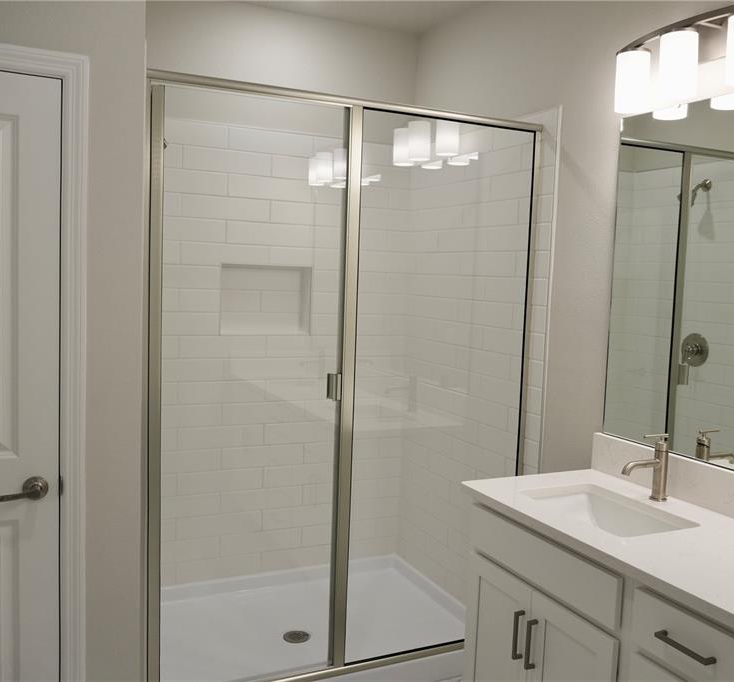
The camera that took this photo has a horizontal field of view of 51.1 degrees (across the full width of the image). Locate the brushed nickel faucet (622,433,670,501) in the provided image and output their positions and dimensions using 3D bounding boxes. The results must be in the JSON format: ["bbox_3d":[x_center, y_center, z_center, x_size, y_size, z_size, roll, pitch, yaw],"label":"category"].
[{"bbox_3d":[0.831,0.381,2.293,0.183,0.200,0.052,-1,6,-26],"label":"brushed nickel faucet"}]

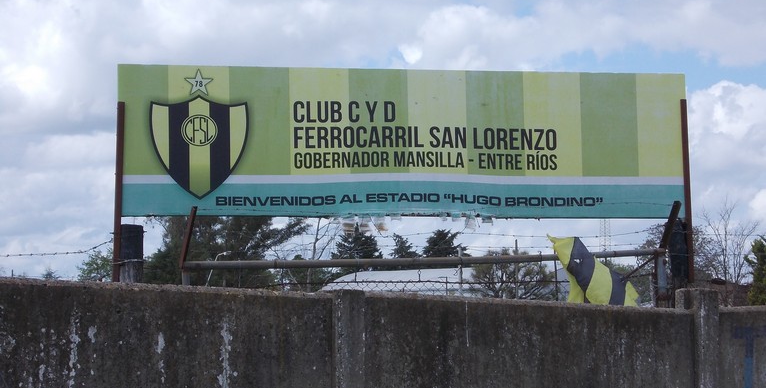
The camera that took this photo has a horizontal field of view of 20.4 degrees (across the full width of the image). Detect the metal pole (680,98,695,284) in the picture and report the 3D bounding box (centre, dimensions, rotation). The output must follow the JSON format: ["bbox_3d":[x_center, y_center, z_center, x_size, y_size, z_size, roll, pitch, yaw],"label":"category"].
[{"bbox_3d":[2.413,-0.023,16.828,0.060,1.467,0.060,-1,-6,0],"label":"metal pole"}]

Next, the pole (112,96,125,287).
[{"bbox_3d":[-2.057,0.011,16.570,0.060,1.465,0.060,1,-6,0],"label":"pole"}]

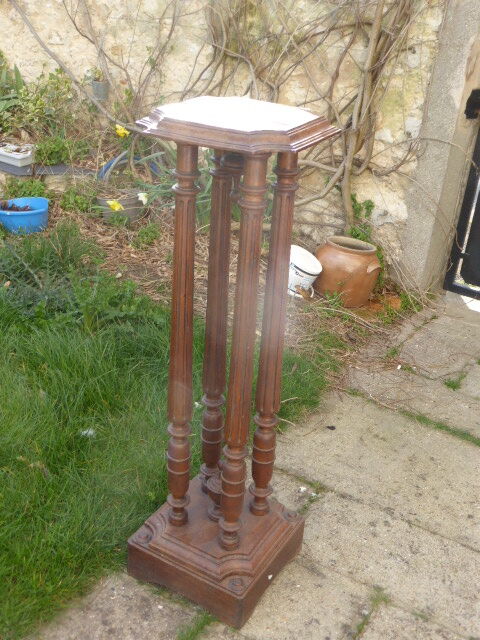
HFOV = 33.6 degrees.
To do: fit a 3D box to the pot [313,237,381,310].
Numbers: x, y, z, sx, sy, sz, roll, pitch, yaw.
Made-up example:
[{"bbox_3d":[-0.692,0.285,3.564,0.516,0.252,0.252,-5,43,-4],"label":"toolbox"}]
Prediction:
[{"bbox_3d":[0.487,-0.225,3.547,0.292,0.271,0.292,7,26,7],"label":"pot"}]

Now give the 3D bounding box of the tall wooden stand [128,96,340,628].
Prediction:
[{"bbox_3d":[-0.027,0.108,1.810,0.343,1.136,0.343,17,28,25],"label":"tall wooden stand"}]

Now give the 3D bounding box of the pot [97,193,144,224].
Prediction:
[{"bbox_3d":[-0.648,-0.618,4.268,0.262,0.147,0.262,0,26,-9],"label":"pot"}]

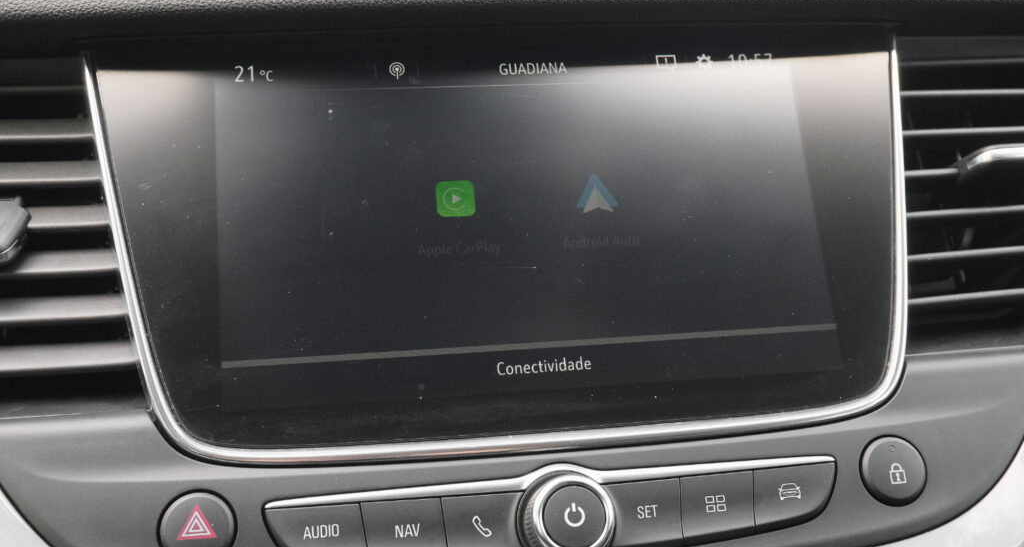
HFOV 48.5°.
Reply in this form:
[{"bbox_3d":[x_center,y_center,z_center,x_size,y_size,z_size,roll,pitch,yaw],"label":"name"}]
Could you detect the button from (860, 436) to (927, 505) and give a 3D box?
[{"bbox_3d":[0.105,0.054,0.314,0.020,0.020,0.006,-3,-26,-9],"label":"button"}]

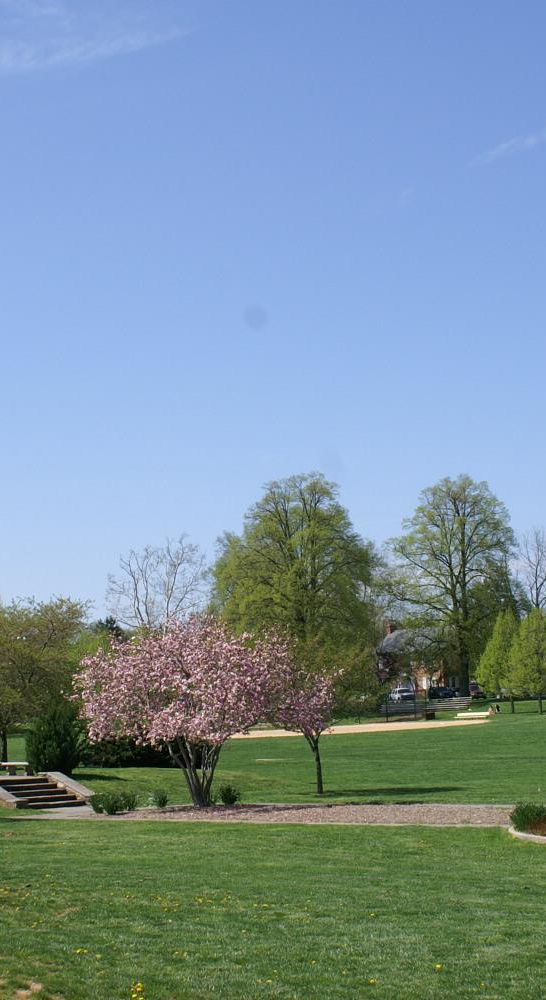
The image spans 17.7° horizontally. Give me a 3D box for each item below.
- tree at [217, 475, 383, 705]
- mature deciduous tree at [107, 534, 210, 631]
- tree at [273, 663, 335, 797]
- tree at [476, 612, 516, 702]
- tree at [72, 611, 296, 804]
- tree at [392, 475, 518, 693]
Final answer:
[{"bbox_3d":[2.564,9.565,186.989,17.427,25.045,17.427,-2,-6,1],"label":"tree"},{"bbox_3d":[-12.399,13.111,189.699,10.960,18.901,10.960,-2,-6,-4],"label":"mature deciduous tree"},{"bbox_3d":[0.863,6.346,48.604,1.723,3.552,1.723,-2,-6,1],"label":"tree"},{"bbox_3d":[19.073,13.472,146.317,4.224,8.486,4.224,-3,-6,7],"label":"tree"},{"bbox_3d":[-2.267,5.498,45.687,5.609,4.923,5.609,-2,-6,-3],"label":"tree"},{"bbox_3d":[20.195,9.492,196.981,14.087,24.932,14.087,-3,-6,6],"label":"tree"}]

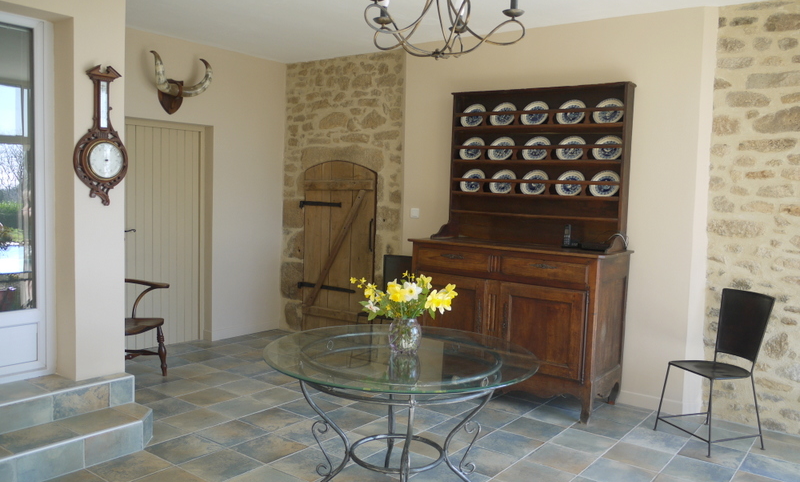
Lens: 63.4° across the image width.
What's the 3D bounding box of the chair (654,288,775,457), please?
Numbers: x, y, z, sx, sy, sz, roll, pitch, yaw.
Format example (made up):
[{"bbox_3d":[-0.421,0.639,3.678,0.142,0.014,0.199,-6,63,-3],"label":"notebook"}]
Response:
[{"bbox_3d":[1.940,0.774,4.006,0.460,0.927,0.481,0,3,-19],"label":"chair"}]

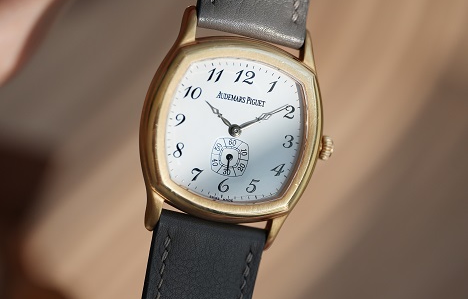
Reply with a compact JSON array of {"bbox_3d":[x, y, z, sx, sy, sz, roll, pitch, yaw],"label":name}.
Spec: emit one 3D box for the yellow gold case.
[{"bbox_3d":[0.000,-0.004,0.366,0.033,0.041,0.009,11,0,-15],"label":"yellow gold case"}]

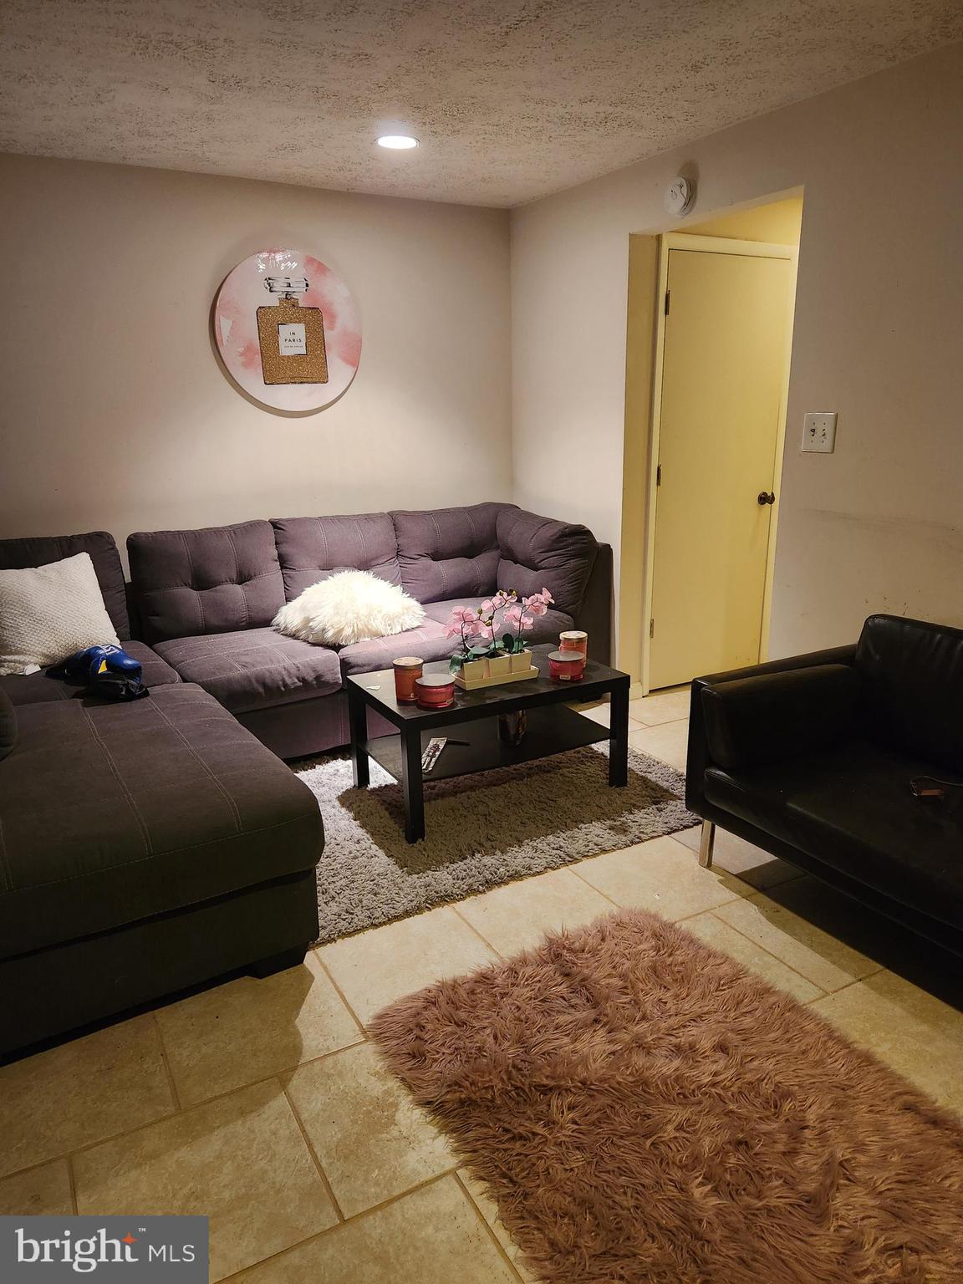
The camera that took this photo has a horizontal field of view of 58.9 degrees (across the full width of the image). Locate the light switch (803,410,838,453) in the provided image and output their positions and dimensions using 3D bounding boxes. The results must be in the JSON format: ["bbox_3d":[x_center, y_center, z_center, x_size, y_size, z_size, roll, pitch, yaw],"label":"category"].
[{"bbox_3d":[1.152,-0.715,2.924,0.014,0.128,0.128,-9,18,-28],"label":"light switch"}]

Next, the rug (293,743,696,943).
[{"bbox_3d":[-0.283,0.555,3.254,2.000,0.033,1.520,-9,18,-28],"label":"rug"}]

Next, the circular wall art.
[{"bbox_3d":[-0.884,-1.435,3.963,0.705,0.705,0.025,-9,18,-28],"label":"circular wall art"}]

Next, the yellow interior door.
[{"bbox_3d":[1.148,-0.793,4.196,0.755,2.037,0.045,-9,18,-28],"label":"yellow interior door"}]

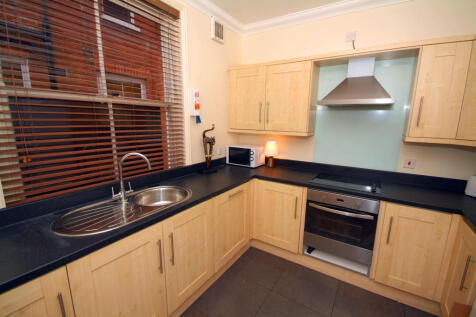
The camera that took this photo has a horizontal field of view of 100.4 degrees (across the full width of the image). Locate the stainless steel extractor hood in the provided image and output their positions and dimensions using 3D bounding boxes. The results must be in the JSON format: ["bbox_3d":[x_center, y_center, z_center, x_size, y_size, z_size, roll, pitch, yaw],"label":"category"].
[{"bbox_3d":[1.158,-0.739,1.939,0.600,0.450,0.430,7,11,31],"label":"stainless steel extractor hood"}]

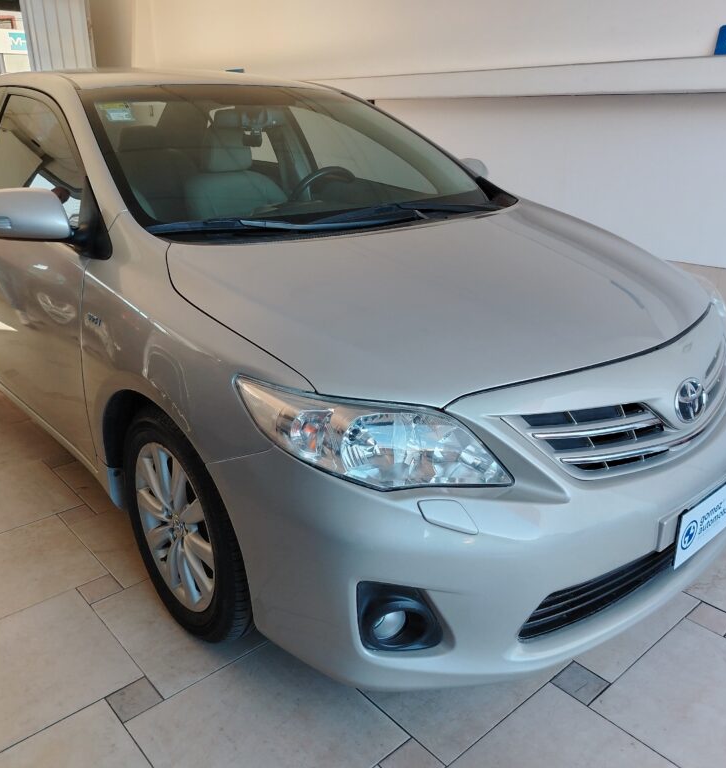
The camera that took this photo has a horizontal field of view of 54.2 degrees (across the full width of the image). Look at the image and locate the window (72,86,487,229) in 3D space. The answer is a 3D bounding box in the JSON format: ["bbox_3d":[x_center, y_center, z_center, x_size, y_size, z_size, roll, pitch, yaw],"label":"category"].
[{"bbox_3d":[-0.211,-0.794,2.378,1.400,0.108,0.957,-18,54,-38],"label":"window"}]

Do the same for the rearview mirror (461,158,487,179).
[{"bbox_3d":[0.445,-0.888,3.004,0.240,0.155,0.130,-18,27,-38],"label":"rearview mirror"}]

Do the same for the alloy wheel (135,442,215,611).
[{"bbox_3d":[-0.420,0.337,1.817,0.160,0.445,0.445,-18,27,-38],"label":"alloy wheel"}]

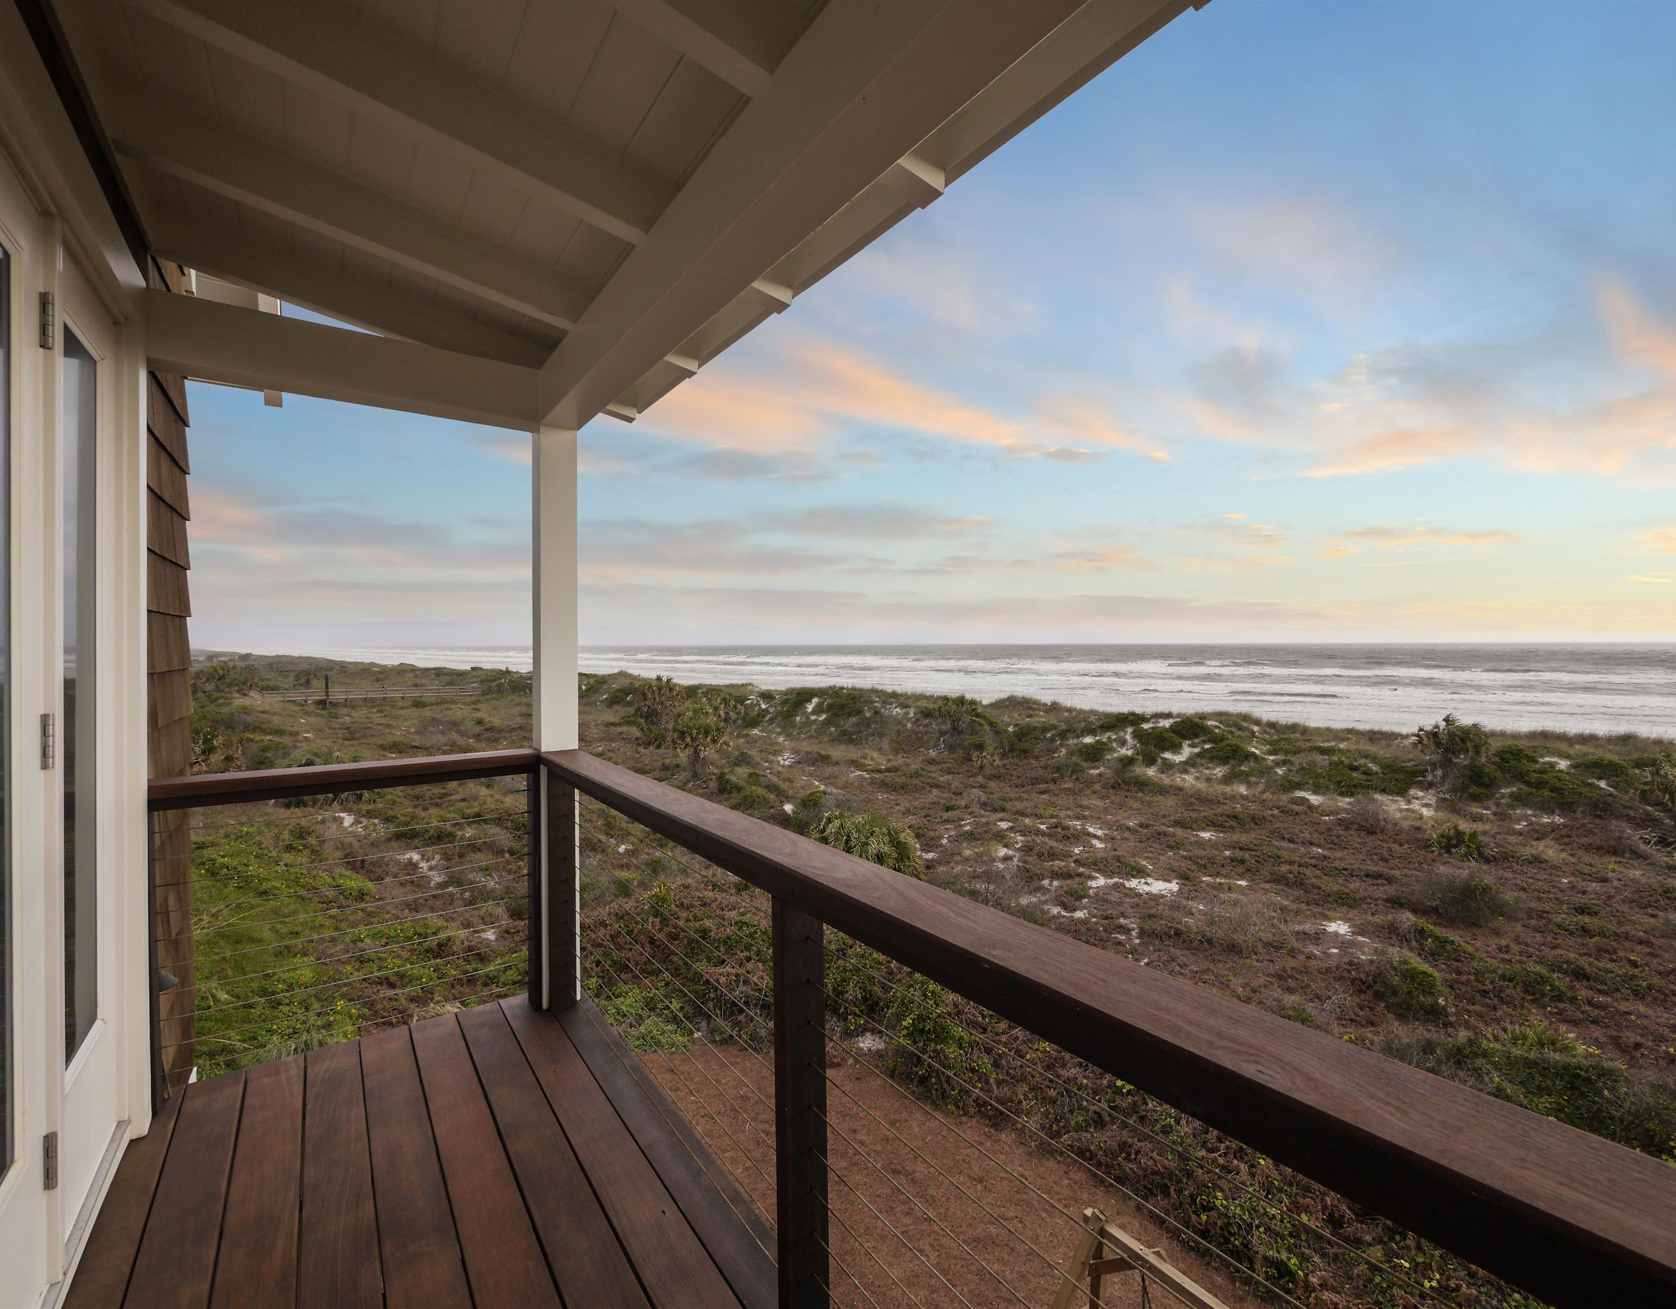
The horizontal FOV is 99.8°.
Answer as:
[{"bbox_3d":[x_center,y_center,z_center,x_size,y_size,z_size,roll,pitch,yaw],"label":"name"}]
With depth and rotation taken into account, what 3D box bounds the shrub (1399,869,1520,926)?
[{"bbox_3d":[13.100,5.070,14.950,1.940,0.900,1.600,1,1,42],"label":"shrub"}]

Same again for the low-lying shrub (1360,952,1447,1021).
[{"bbox_3d":[8.950,5.170,11.150,1.080,0.820,1.000,0,1,39],"label":"low-lying shrub"}]

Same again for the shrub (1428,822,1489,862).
[{"bbox_3d":[16.500,4.970,18.850,1.250,0.950,1.150,1,1,41],"label":"shrub"}]

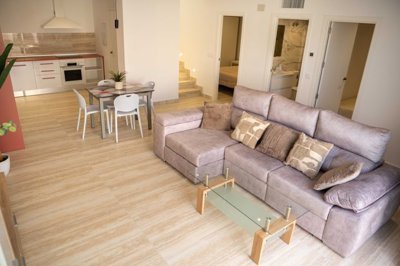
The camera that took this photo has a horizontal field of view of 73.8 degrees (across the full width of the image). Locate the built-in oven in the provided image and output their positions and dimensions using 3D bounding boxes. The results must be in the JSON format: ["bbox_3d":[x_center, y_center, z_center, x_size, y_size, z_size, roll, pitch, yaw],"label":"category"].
[{"bbox_3d":[-3.572,-1.715,7.387,0.614,0.638,0.558,-14,26,-36],"label":"built-in oven"}]

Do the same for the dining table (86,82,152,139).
[{"bbox_3d":[-1.400,-0.410,4.700,0.942,0.733,0.713,-14,26,-36],"label":"dining table"}]

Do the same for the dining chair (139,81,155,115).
[{"bbox_3d":[-1.121,-0.521,4.940,0.489,0.788,0.459,-14,26,-36],"label":"dining chair"}]

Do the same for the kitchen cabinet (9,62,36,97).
[{"bbox_3d":[-4.528,-1.385,6.728,0.598,0.867,0.568,-14,26,-36],"label":"kitchen cabinet"}]

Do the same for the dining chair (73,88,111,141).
[{"bbox_3d":[-1.828,-0.365,4.465,0.494,0.788,0.479,-14,26,-36],"label":"dining chair"}]

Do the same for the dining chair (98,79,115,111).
[{"bbox_3d":[-1.638,-0.524,4.895,0.469,0.788,0.509,-14,26,-36],"label":"dining chair"}]

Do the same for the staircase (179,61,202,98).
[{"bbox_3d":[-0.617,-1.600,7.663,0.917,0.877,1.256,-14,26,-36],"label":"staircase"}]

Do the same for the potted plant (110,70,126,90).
[{"bbox_3d":[-1.398,-0.915,4.580,0.264,0.294,0.264,-14,26,-36],"label":"potted plant"}]

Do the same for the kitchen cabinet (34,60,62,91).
[{"bbox_3d":[-4.056,-1.515,7.070,0.596,0.838,0.568,-14,26,-36],"label":"kitchen cabinet"}]

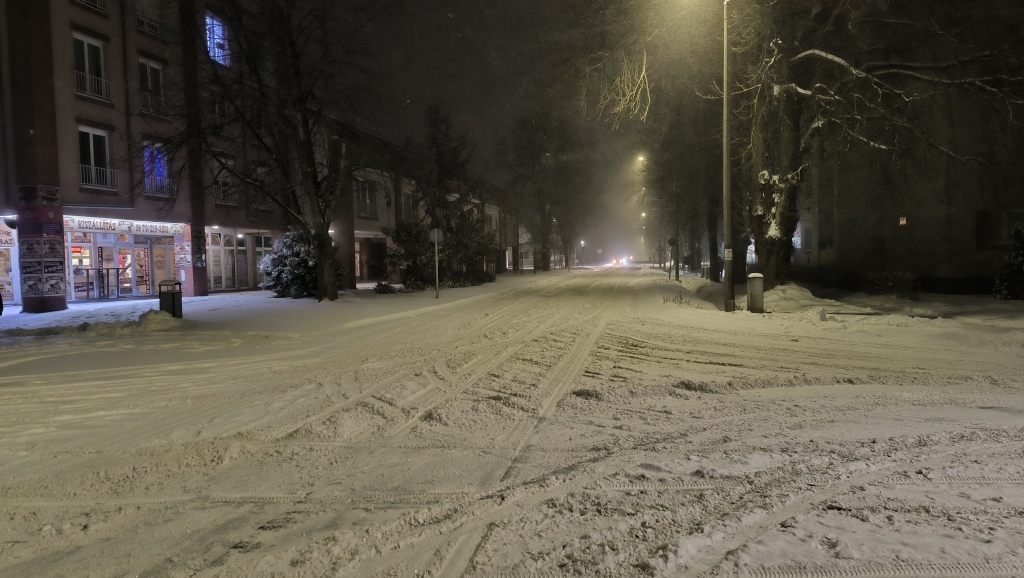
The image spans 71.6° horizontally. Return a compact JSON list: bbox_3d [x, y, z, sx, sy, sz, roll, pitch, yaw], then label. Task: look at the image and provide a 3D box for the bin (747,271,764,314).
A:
[{"bbox_3d":[6.078,0.127,17.700,0.380,0.940,0.410,-1,3,11],"label":"bin"}]

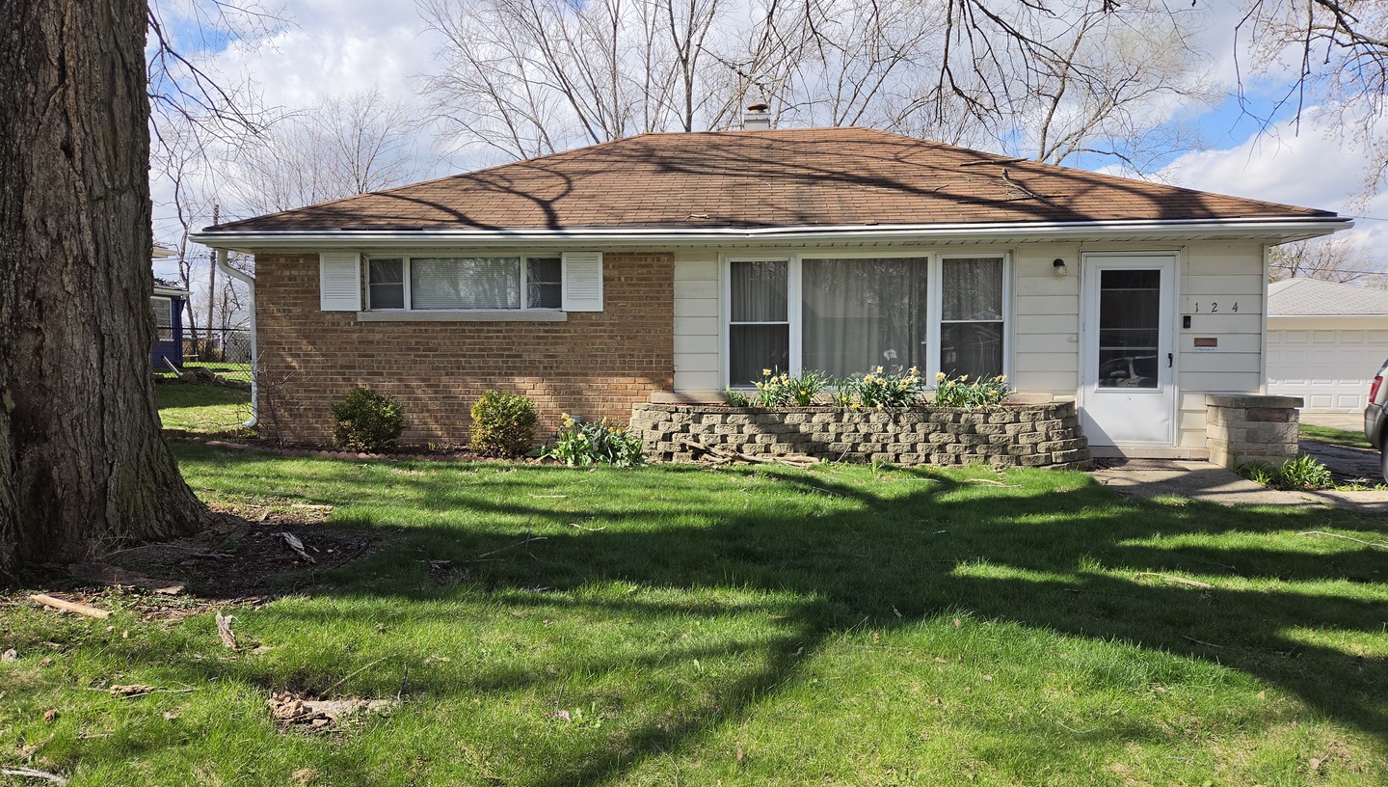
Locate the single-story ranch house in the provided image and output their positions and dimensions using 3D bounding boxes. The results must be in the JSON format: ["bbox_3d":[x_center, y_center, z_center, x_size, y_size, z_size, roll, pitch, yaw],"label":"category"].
[{"bbox_3d":[0.870,-1.744,14.048,12.100,4.450,8.850,0,3,5],"label":"single-story ranch house"}]

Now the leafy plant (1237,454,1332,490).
[{"bbox_3d":[5.469,0.728,8.542,0.800,0.290,0.500,0,3,5],"label":"leafy plant"}]

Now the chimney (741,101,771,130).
[{"bbox_3d":[0.980,-4.177,14.380,0.420,0.620,0.420,0,3,5],"label":"chimney"}]

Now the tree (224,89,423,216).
[{"bbox_3d":[-17.518,-7.555,43.702,9.500,13.529,9.000,0,3,5],"label":"tree"}]

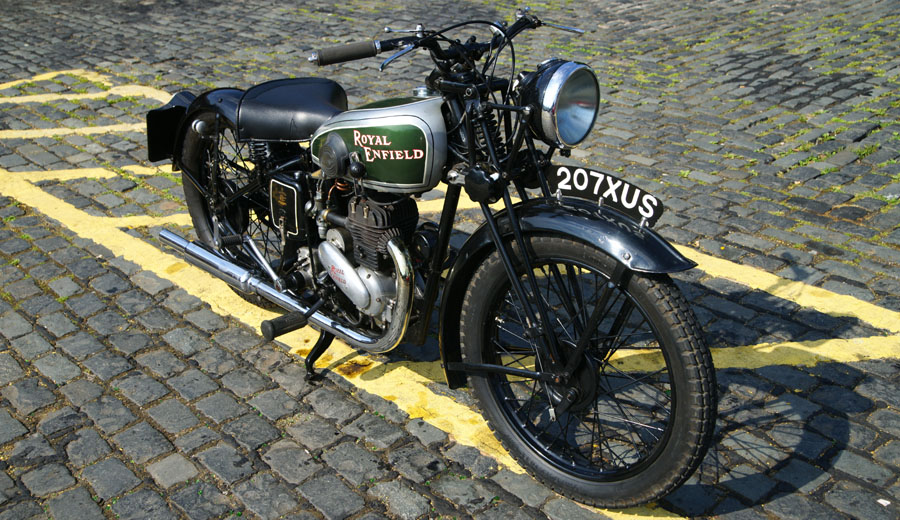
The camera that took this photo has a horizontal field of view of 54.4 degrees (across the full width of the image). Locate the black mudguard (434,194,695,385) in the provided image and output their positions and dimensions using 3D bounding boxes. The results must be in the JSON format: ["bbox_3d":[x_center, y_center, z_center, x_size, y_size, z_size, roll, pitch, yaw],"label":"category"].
[{"bbox_3d":[0.235,0.122,1.933,0.650,0.560,0.135,20,32,39],"label":"black mudguard"}]

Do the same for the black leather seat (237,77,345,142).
[{"bbox_3d":[-0.415,-0.406,2.432,0.300,0.140,0.370,-22,32,-39],"label":"black leather seat"}]

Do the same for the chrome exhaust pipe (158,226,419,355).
[{"bbox_3d":[-0.525,-0.040,2.537,0.170,0.315,1.200,-22,32,-39],"label":"chrome exhaust pipe"}]

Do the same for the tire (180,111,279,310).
[{"bbox_3d":[-0.671,-0.160,2.838,0.100,0.660,0.660,-22,32,-39],"label":"tire"}]

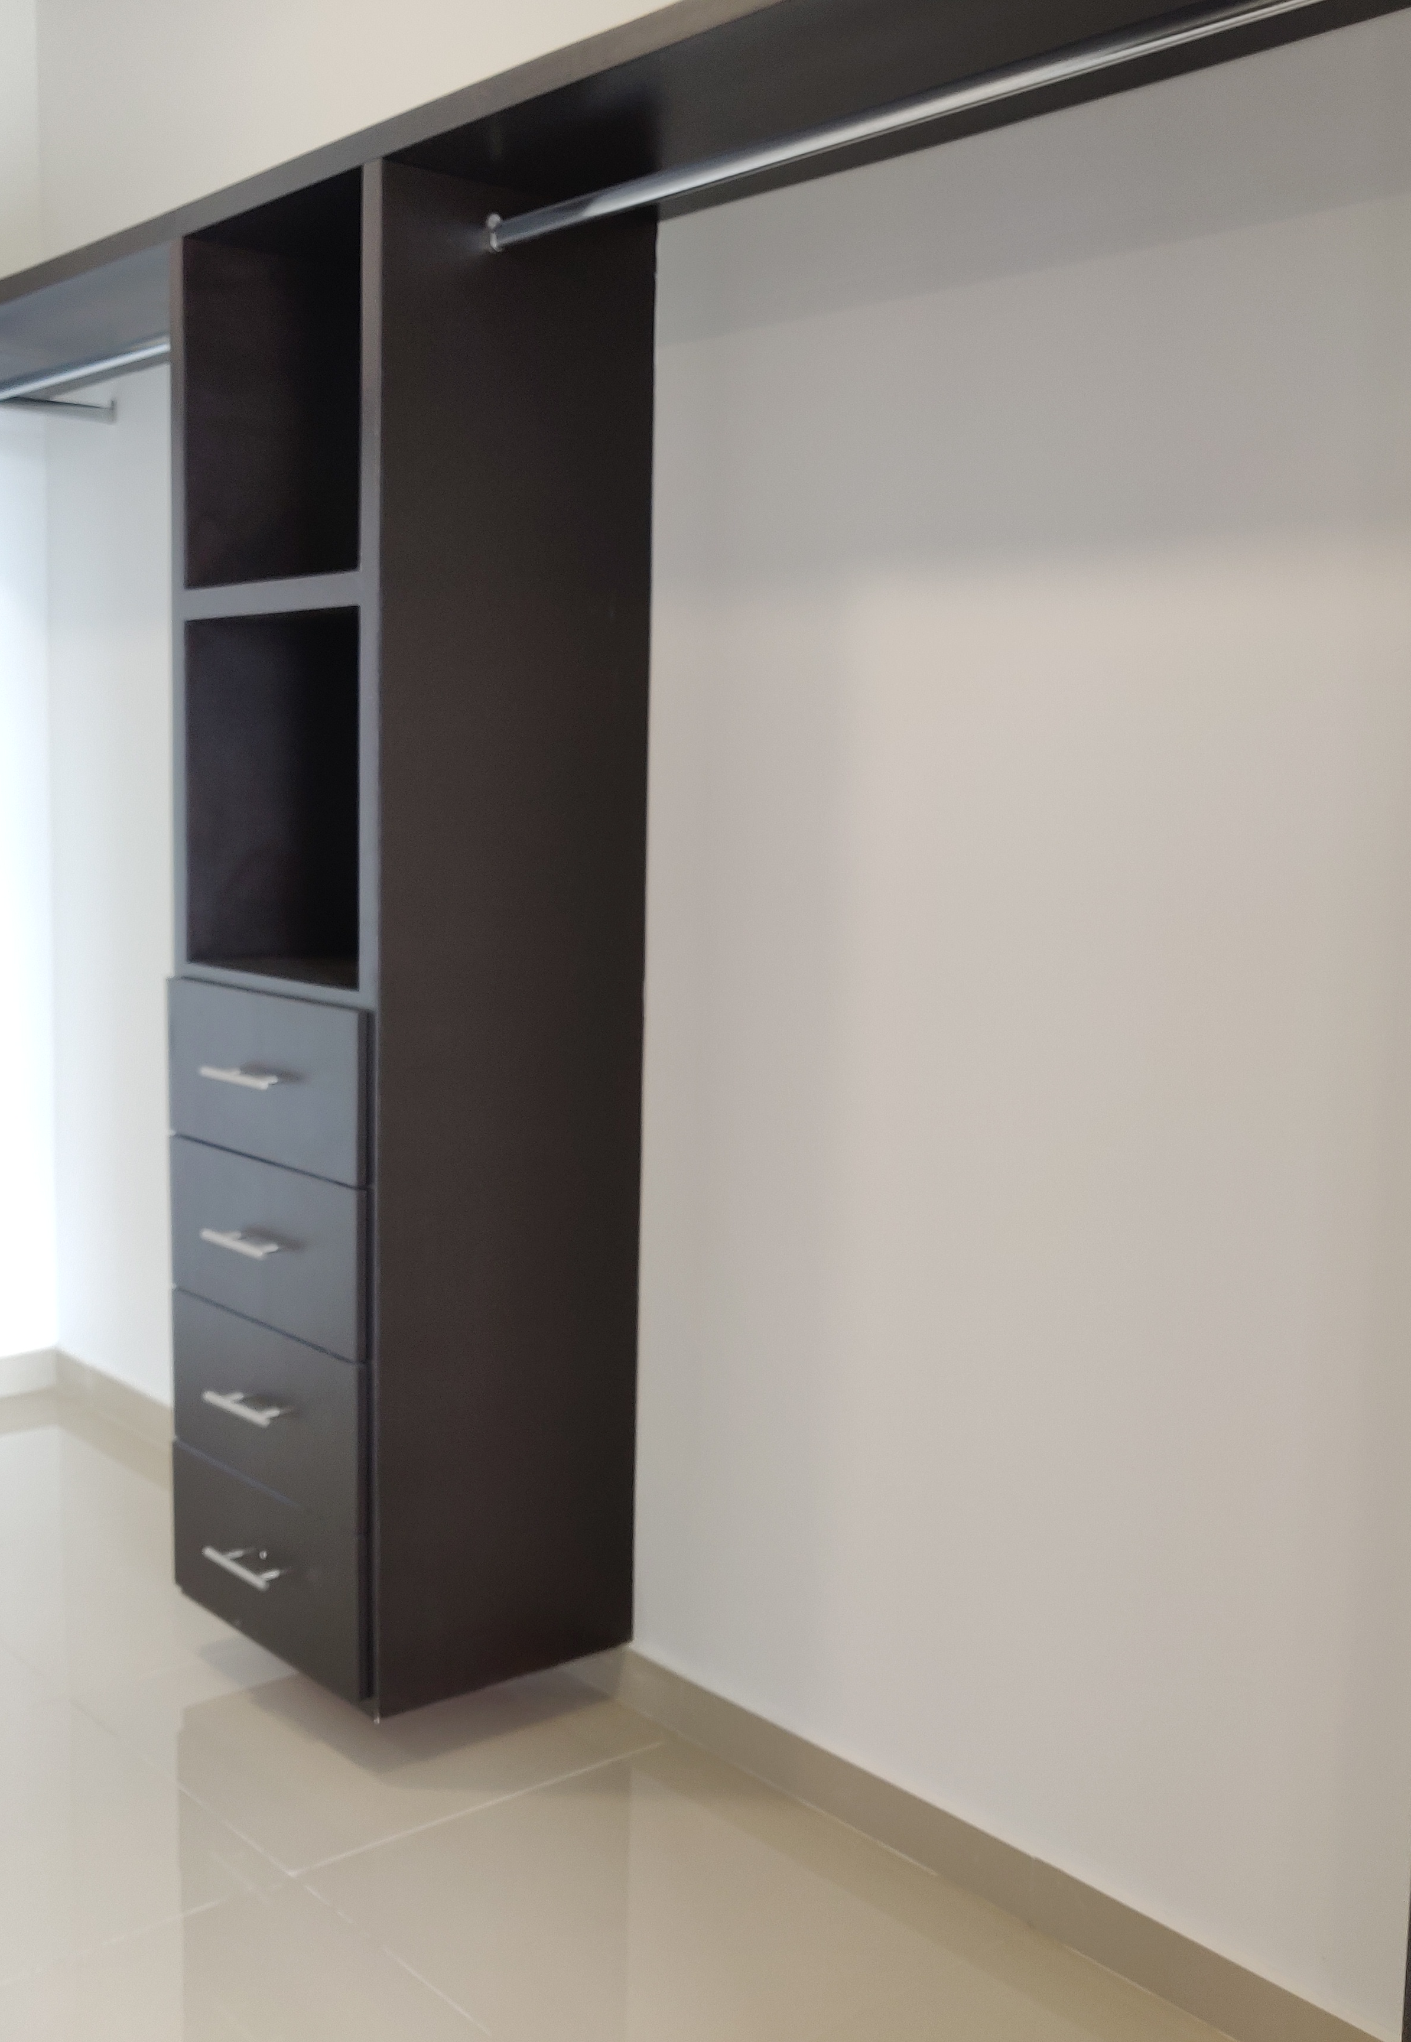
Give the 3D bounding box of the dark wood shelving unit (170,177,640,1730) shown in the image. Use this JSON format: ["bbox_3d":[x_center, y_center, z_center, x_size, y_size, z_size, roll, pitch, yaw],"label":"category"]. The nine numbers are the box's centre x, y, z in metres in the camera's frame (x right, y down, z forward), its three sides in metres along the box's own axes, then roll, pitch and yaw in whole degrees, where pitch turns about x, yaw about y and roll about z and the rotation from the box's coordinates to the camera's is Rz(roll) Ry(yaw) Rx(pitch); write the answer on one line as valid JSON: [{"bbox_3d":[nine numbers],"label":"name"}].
[{"bbox_3d":[-0.416,-0.092,2.685,0.429,1.880,0.530,-4,9,-41],"label":"dark wood shelving unit"}]

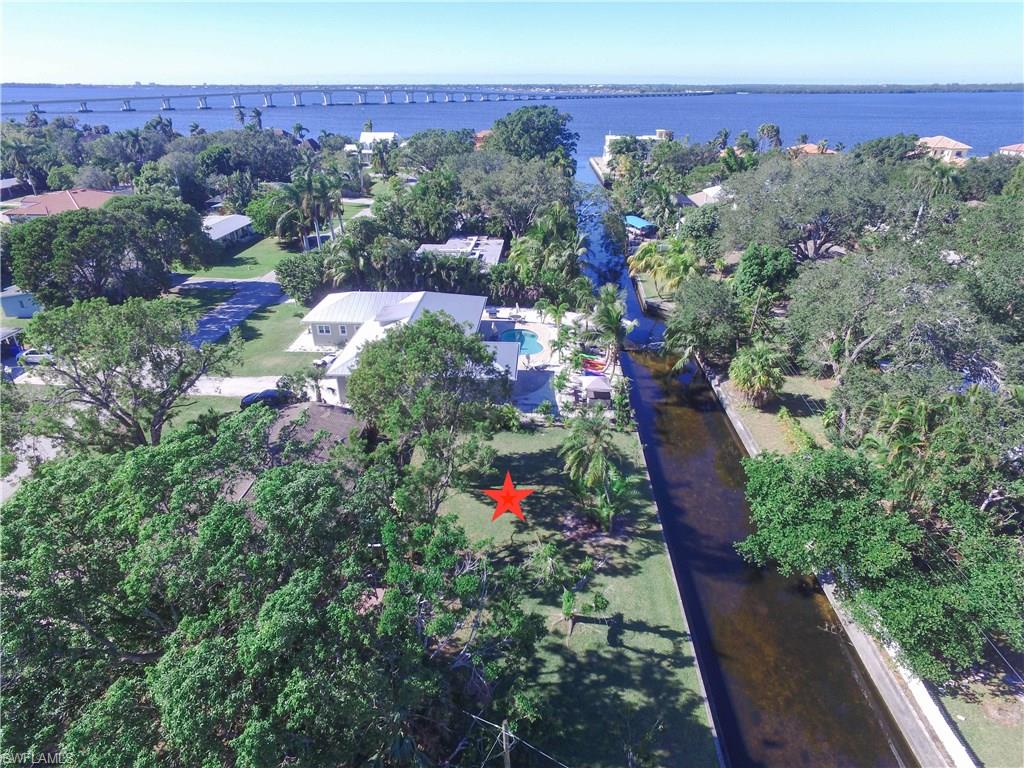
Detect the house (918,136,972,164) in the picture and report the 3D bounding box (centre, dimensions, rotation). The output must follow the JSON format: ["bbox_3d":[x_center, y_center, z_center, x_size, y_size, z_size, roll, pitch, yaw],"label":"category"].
[{"bbox_3d":[154.300,-84.207,214.614,18.500,9.200,15.000,1,27,3],"label":"house"}]

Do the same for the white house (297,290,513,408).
[{"bbox_3d":[-11.600,-5.677,64.149,23.800,4.700,23.000,0,27,0],"label":"white house"}]

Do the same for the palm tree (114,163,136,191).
[{"bbox_3d":[-104.500,-56.684,160.828,5.600,7.500,5.600,0,27,0],"label":"palm tree"}]

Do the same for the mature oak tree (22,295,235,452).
[{"bbox_3d":[-29.200,-0.233,45.705,15.500,11.800,14.500,0,27,0],"label":"mature oak tree"}]

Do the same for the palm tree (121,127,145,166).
[{"bbox_3d":[-121.800,-75.412,192.725,7.800,13.300,7.600,1,27,3],"label":"palm tree"}]

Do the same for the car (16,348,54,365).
[{"bbox_3d":[-50.450,-3.113,63.108,4.400,1.500,1.800,0,27,0],"label":"car"}]

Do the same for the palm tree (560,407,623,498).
[{"bbox_3d":[5.400,5.238,40.435,4.300,7.100,4.300,1,27,3],"label":"palm tree"}]

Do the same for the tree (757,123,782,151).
[{"bbox_3d":[87.000,-79.065,197.679,6.500,13.800,6.000,0,27,0],"label":"tree"}]

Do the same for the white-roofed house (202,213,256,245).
[{"bbox_3d":[-55.500,-27.736,109.263,10.000,3.700,17.000,1,27,3],"label":"white-roofed house"}]

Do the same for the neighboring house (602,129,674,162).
[{"bbox_3d":[47.500,-90.303,225.538,24.000,10.200,17.000,1,27,3],"label":"neighboring house"}]

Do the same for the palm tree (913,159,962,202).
[{"bbox_3d":[75.600,-32.419,106.890,8.200,14.200,8.000,1,27,3],"label":"palm tree"}]

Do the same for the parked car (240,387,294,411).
[{"bbox_3d":[-21.900,1.393,53.837,4.700,1.500,1.850,0,27,0],"label":"parked car"}]

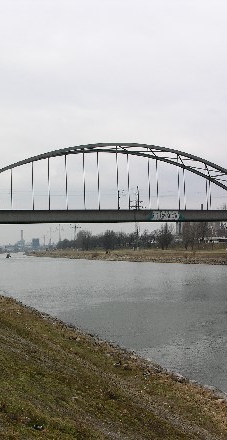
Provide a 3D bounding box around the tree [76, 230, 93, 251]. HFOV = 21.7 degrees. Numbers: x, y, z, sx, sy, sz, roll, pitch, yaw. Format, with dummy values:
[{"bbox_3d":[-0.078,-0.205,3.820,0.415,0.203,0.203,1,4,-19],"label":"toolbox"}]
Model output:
[{"bbox_3d":[-26.390,18.883,540.000,14.560,17.714,14.560,-2,-3,0],"label":"tree"}]

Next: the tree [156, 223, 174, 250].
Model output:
[{"bbox_3d":[30.233,9.651,345.000,10.465,15.786,10.465,-2,-3,0],"label":"tree"}]

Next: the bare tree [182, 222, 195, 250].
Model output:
[{"bbox_3d":[39.181,8.228,310.000,6.791,14.863,6.791,-2,-3,0],"label":"bare tree"}]

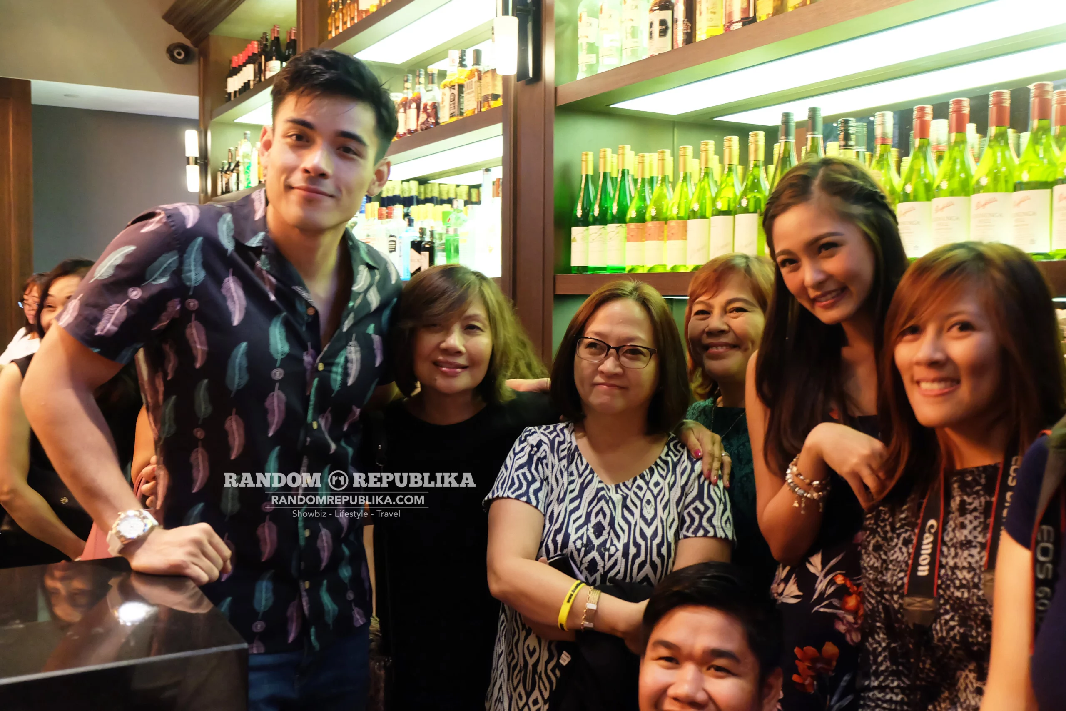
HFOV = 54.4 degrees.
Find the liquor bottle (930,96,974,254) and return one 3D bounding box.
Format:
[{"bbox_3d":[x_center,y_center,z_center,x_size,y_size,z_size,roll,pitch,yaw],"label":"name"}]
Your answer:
[{"bbox_3d":[0.771,-0.316,1.883,0.081,0.298,0.081,-1,4,-30],"label":"liquor bottle"}]

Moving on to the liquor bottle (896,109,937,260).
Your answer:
[{"bbox_3d":[0.727,-0.320,1.948,0.081,0.298,0.081,-1,4,-30],"label":"liquor bottle"}]

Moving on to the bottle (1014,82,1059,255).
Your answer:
[{"bbox_3d":[0.855,-0.311,1.753,0.081,0.300,0.081,-1,4,-30],"label":"bottle"}]

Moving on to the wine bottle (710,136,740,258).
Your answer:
[{"bbox_3d":[0.440,-0.338,2.317,0.082,0.301,0.082,-1,3,-30],"label":"wine bottle"}]

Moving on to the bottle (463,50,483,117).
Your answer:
[{"bbox_3d":[-0.183,-0.875,3.376,0.064,0.233,0.092,-1,3,-30],"label":"bottle"}]

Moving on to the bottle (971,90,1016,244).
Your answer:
[{"bbox_3d":[0.779,-0.297,1.738,0.080,0.289,0.080,-1,3,-30],"label":"bottle"}]

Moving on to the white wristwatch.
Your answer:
[{"bbox_3d":[-0.494,0.219,1.275,0.068,0.045,0.058,-44,-10,-36],"label":"white wristwatch"}]

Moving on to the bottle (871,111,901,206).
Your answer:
[{"bbox_3d":[0.679,-0.324,2.018,0.080,0.298,0.080,-1,4,-30],"label":"bottle"}]

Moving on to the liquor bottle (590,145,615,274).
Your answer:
[{"bbox_3d":[0.190,-0.379,2.743,0.078,0.331,0.078,1,3,0],"label":"liquor bottle"}]

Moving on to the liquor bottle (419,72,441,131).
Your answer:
[{"bbox_3d":[-0.363,-0.912,3.747,0.090,0.245,0.090,1,3,0],"label":"liquor bottle"}]

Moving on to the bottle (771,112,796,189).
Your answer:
[{"bbox_3d":[0.527,-0.342,2.167,0.079,0.327,0.079,-1,3,-30],"label":"bottle"}]

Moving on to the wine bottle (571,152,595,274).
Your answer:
[{"bbox_3d":[0.148,-0.387,2.819,0.079,0.330,0.079,1,3,0],"label":"wine bottle"}]

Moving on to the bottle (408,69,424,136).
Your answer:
[{"bbox_3d":[-0.410,-0.911,3.775,0.087,0.257,0.087,-1,3,-30],"label":"bottle"}]

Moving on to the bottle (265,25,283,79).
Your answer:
[{"bbox_3d":[-1.319,-1.543,5.326,0.082,0.301,0.082,-1,3,-30],"label":"bottle"}]

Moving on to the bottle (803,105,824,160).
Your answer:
[{"bbox_3d":[0.586,-0.353,2.169,0.077,0.330,0.077,-1,4,-30],"label":"bottle"}]

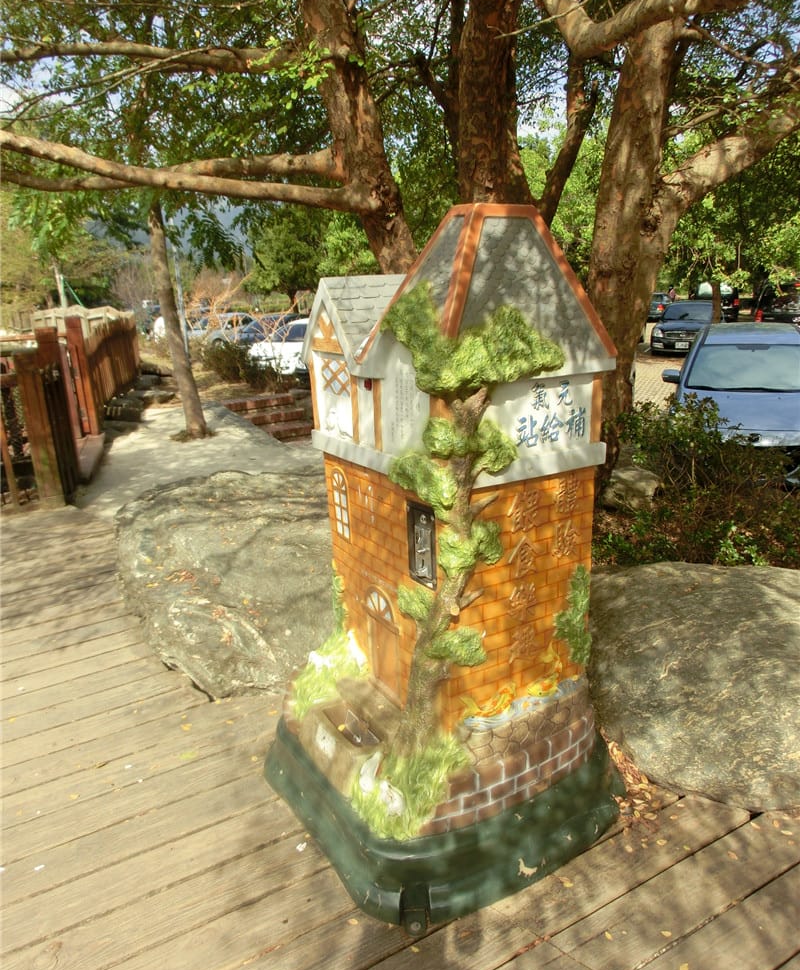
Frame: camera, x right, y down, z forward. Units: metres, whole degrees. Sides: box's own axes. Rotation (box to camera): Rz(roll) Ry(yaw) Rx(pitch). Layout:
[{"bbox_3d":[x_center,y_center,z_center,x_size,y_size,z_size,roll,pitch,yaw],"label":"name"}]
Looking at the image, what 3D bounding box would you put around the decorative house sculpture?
[{"bbox_3d":[0.070,0.099,1.994,0.863,1.581,0.971,-13,19,-30],"label":"decorative house sculpture"}]

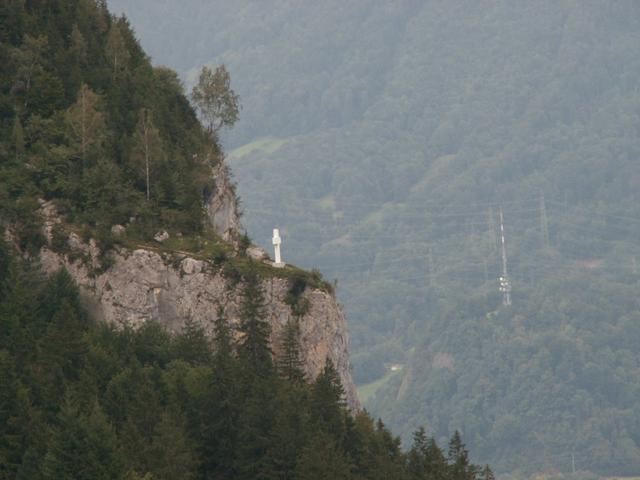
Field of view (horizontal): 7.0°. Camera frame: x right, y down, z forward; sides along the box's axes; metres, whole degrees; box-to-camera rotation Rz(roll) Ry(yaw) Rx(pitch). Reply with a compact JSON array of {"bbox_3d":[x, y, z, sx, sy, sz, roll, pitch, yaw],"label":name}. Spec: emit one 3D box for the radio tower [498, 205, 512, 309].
[{"bbox_3d":[142.436,11.934,4000.000,7.700,76.220,7.700,-4,-3,0],"label":"radio tower"}]

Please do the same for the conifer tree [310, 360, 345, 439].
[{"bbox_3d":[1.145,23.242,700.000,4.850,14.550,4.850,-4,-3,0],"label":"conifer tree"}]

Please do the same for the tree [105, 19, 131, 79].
[{"bbox_3d":[-31.182,-29.026,800.000,3.850,9.860,3.850,-4,-3,0],"label":"tree"}]

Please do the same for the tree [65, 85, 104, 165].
[{"bbox_3d":[-34.904,-16.674,770.000,5.780,13.340,5.780,-4,-3,0],"label":"tree"}]

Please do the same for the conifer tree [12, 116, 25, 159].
[{"bbox_3d":[-45.191,-15.239,780.000,1.800,6.610,1.800,-4,-3,0],"label":"conifer tree"}]

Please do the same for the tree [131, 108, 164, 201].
[{"bbox_3d":[-24.902,-12.343,750.000,4.760,13.280,4.760,-4,-3,0],"label":"tree"}]

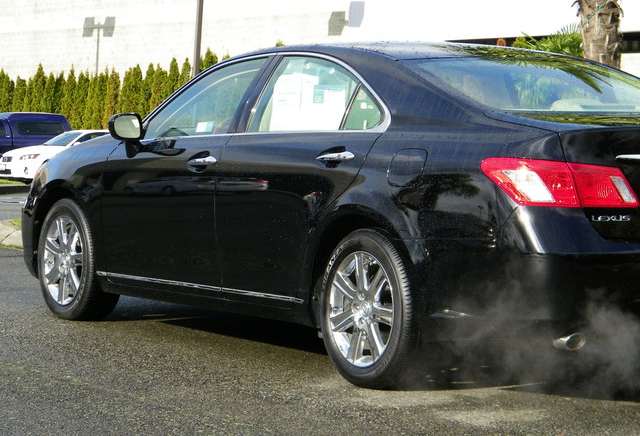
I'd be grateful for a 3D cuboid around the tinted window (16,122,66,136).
[{"bbox_3d":[-7.611,-2.419,48.000,1.500,0.380,0.070,1,-8,-29],"label":"tinted window"}]

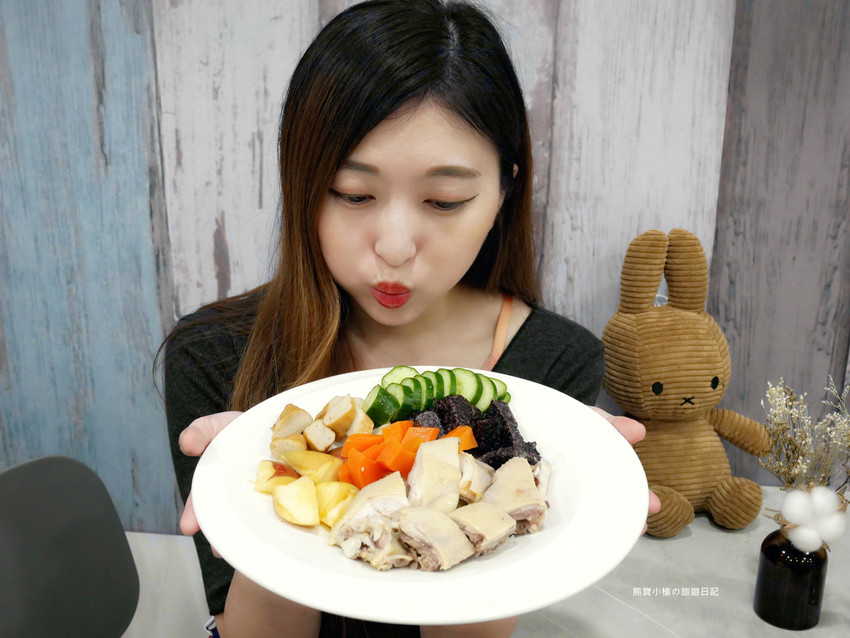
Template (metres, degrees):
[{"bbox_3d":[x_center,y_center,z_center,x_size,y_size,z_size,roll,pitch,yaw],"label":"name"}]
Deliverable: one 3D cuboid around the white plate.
[{"bbox_3d":[-0.002,0.108,0.630,0.285,0.032,0.285,1,24,0],"label":"white plate"}]

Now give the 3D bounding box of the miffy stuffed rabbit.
[{"bbox_3d":[0.283,0.070,1.099,0.187,0.325,0.165,-4,14,-6],"label":"miffy stuffed rabbit"}]

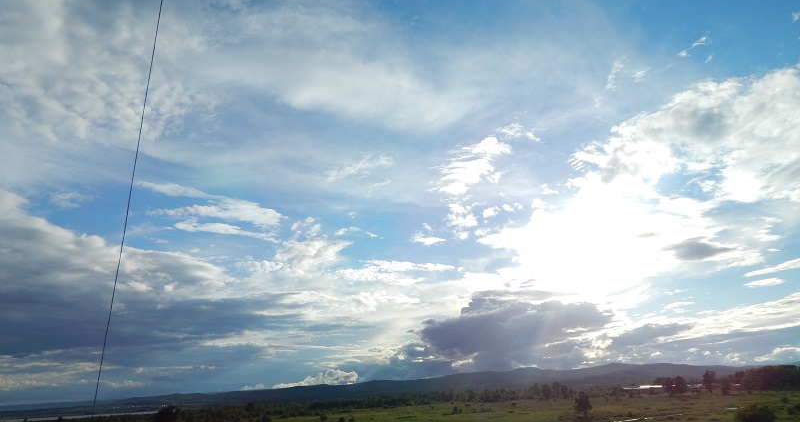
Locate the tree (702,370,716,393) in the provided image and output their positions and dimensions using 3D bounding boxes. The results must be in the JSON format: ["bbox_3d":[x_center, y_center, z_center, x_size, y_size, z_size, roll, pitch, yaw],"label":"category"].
[{"bbox_3d":[212.070,117.660,351.540,8.480,15.430,8.230,-13,-22,27],"label":"tree"}]

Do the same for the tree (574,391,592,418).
[{"bbox_3d":[76.000,81.360,213.080,7.190,10.790,6.980,-9,-20,16],"label":"tree"}]

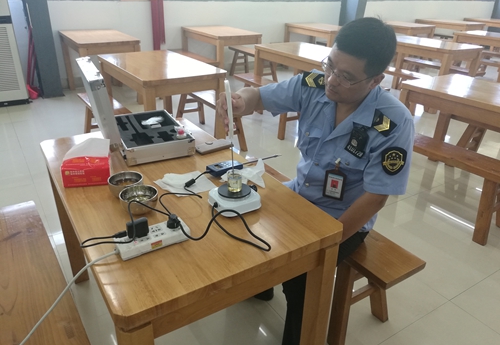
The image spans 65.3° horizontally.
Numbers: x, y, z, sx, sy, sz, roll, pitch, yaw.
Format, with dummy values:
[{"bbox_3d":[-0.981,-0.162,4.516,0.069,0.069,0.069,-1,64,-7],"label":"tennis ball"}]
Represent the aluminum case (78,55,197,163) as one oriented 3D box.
[{"bbox_3d":[-0.479,-0.276,1.622,0.365,0.338,0.434,-11,29,-25],"label":"aluminum case"}]

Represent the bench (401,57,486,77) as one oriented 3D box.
[{"bbox_3d":[2.703,-1.333,5.668,0.331,0.445,1.221,-14,30,-29],"label":"bench"}]

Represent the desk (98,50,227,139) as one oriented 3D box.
[{"bbox_3d":[-0.817,-0.605,3.579,0.721,0.776,1.198,-15,31,-31],"label":"desk"}]

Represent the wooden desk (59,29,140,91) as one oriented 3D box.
[{"bbox_3d":[-1.857,-1.313,4.912,0.685,0.778,1.149,-14,30,-30],"label":"wooden desk"}]

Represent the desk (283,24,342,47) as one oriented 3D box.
[{"bbox_3d":[1.220,-2.162,6.883,0.685,0.778,1.149,-15,31,-31],"label":"desk"}]

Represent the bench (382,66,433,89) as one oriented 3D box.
[{"bbox_3d":[1.873,-1.121,5.180,0.340,0.445,1.155,-14,30,-30],"label":"bench"}]

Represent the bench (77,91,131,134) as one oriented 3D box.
[{"bbox_3d":[-1.203,-0.353,3.415,0.331,0.445,1.211,-15,31,-31],"label":"bench"}]

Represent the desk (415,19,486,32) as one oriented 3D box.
[{"bbox_3d":[4.293,-2.889,8.576,0.721,0.776,1.198,-14,30,-29],"label":"desk"}]

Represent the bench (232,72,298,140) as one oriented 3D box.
[{"bbox_3d":[0.216,-0.741,4.276,0.340,0.445,1.155,-14,30,-30],"label":"bench"}]

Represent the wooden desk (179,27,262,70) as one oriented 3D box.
[{"bbox_3d":[-0.429,-1.677,5.766,0.685,0.778,1.149,-14,30,-29],"label":"wooden desk"}]

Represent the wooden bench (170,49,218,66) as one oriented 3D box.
[{"bbox_3d":[-0.812,-1.472,5.697,0.340,0.445,1.155,-14,30,-30],"label":"wooden bench"}]

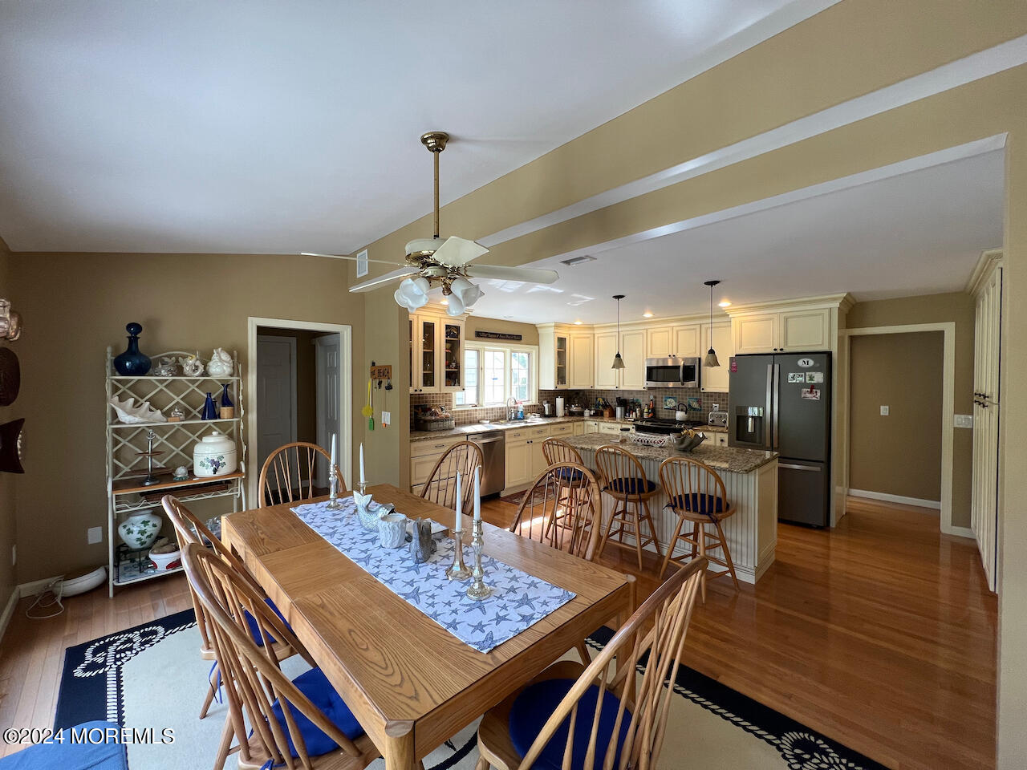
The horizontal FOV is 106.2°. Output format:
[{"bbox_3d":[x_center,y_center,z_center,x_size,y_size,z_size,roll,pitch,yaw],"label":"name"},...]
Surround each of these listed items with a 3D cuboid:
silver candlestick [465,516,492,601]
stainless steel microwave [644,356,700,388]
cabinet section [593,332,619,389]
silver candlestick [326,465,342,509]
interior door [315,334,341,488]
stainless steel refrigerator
[{"bbox_3d":[-0.127,0.638,1.422,0.093,0.268,0.093,0,1,0],"label":"silver candlestick"},{"bbox_3d":[2.371,-0.175,5.621,0.760,0.420,0.400,1,2,44],"label":"stainless steel microwave"},{"bbox_3d":[1.639,-0.388,6.422,0.453,0.925,0.335,1,1,43],"label":"cabinet section"},{"bbox_3d":[-1.101,0.622,2.362,0.093,0.268,0.093,-1,1,-43],"label":"silver candlestick"},{"bbox_3d":[-2.267,0.448,4.922,0.860,2.070,0.100,1,2,44],"label":"interior door"},{"bbox_3d":[3.114,0.581,4.483,0.770,1.805,0.900,-1,1,-43],"label":"stainless steel refrigerator"}]

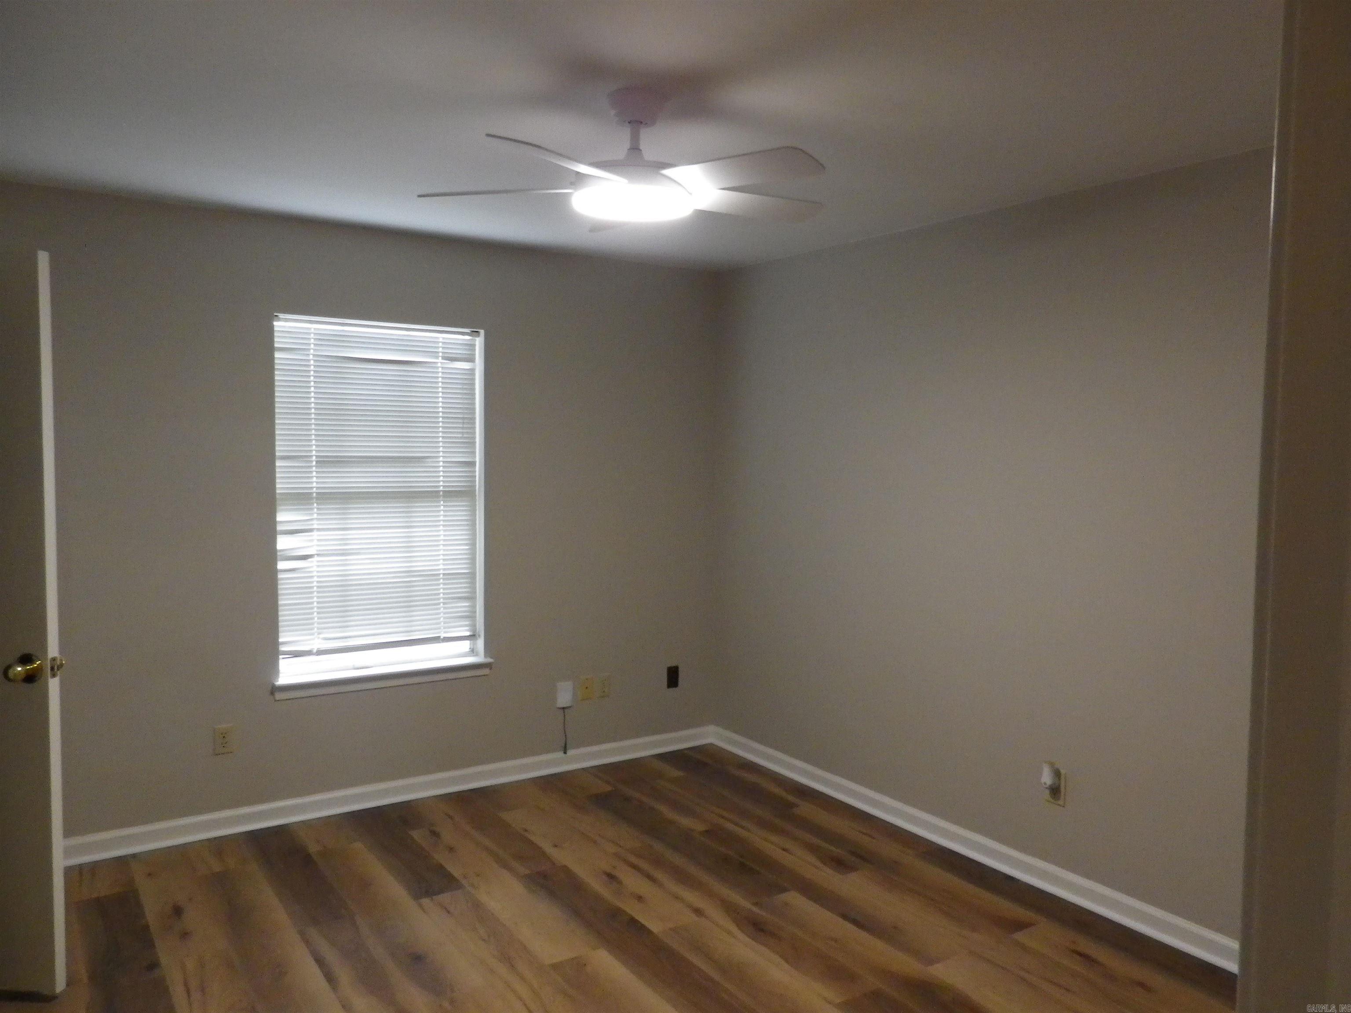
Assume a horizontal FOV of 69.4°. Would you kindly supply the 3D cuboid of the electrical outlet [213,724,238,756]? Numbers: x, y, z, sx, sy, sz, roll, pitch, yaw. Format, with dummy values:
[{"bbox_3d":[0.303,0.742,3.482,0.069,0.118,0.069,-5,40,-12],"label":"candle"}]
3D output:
[{"bbox_3d":[-1.769,0.917,3.829,0.072,0.115,0.012,-1,4,-34],"label":"electrical outlet"}]

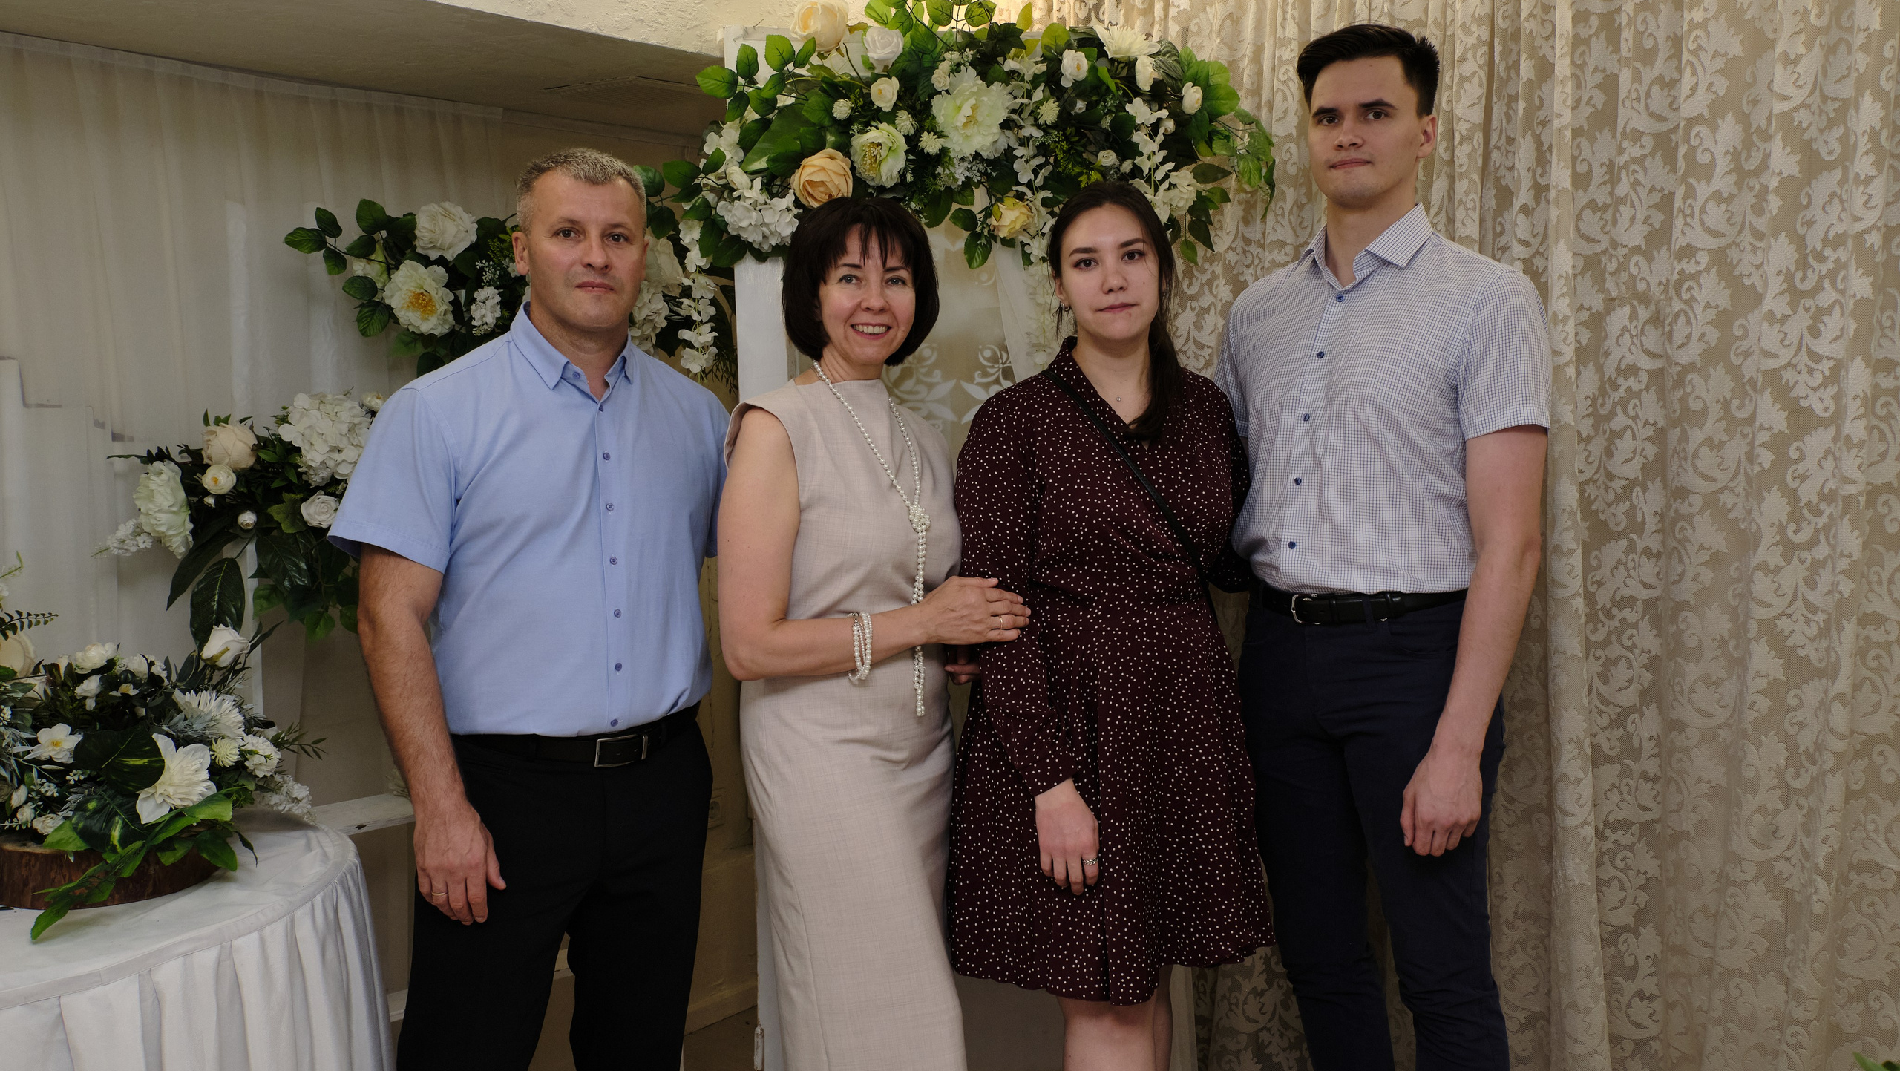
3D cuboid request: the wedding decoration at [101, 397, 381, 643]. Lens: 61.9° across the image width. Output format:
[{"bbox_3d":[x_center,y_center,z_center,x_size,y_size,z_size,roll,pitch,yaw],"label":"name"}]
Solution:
[{"bbox_3d":[-1.047,-0.026,2.400,0.460,0.370,0.330,-3,5,-18],"label":"wedding decoration"}]

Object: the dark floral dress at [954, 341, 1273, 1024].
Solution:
[{"bbox_3d":[0.217,0.174,2.150,0.430,0.885,0.310,-2,5,-11],"label":"dark floral dress"}]

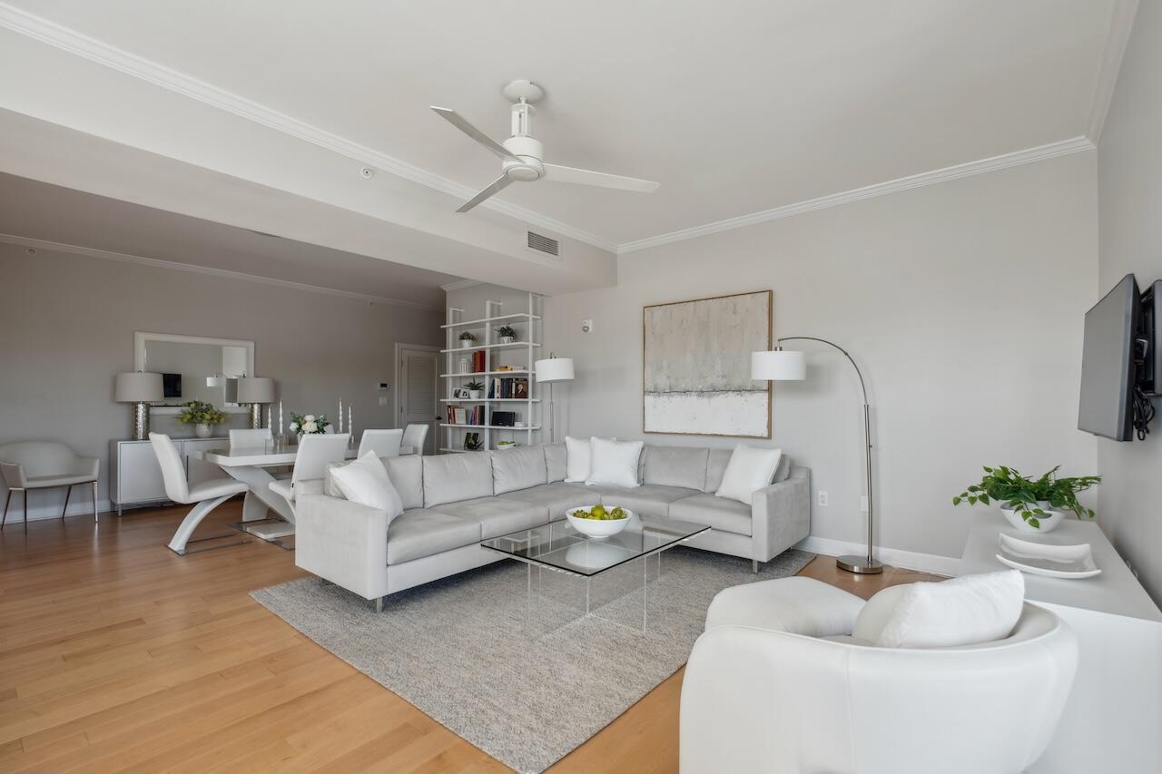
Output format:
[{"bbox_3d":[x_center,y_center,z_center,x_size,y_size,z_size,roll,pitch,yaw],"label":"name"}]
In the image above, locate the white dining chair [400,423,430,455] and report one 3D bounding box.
[{"bbox_3d":[-2.043,0.889,5.200,0.432,0.924,0.600,-1,-2,41],"label":"white dining chair"}]

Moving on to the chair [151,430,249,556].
[{"bbox_3d":[-3.151,0.852,4.018,0.432,0.924,0.600,-1,-2,41],"label":"chair"}]

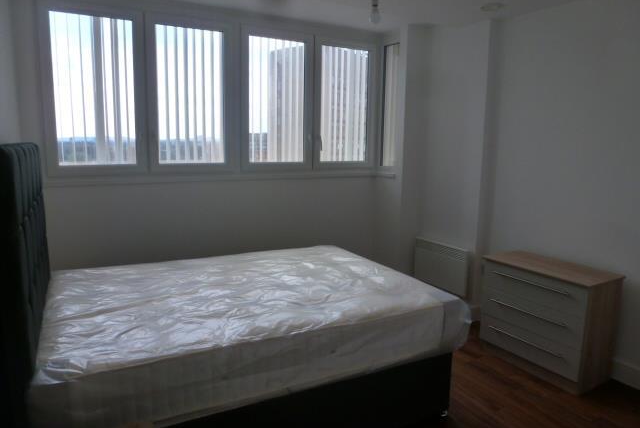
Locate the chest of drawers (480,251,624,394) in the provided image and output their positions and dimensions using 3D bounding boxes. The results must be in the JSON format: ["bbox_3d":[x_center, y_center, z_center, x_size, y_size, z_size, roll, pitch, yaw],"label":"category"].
[{"bbox_3d":[1.556,0.687,3.051,0.417,0.680,0.762,-4,10,-29],"label":"chest of drawers"}]

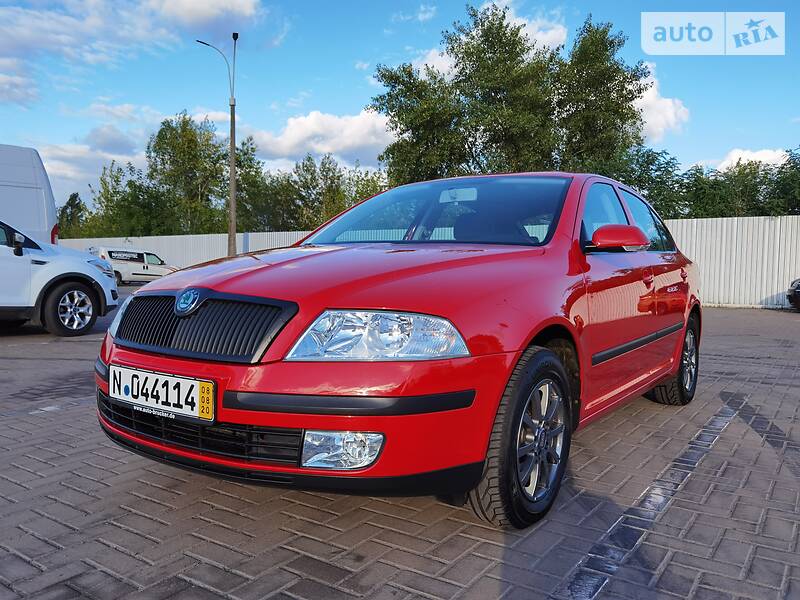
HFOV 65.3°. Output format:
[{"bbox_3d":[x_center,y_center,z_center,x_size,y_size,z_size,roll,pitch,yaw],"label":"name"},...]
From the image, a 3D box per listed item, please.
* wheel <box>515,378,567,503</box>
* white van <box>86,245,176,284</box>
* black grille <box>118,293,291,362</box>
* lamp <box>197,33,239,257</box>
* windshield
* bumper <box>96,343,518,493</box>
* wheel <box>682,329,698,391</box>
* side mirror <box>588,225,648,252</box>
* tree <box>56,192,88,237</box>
[{"bbox_3d":[0.437,0.476,2.172,0.170,0.415,0.415,3,3,35],"label":"wheel"},{"bbox_3d":[-13.290,-1.655,31.730,1.830,1.870,4.390,3,3,40],"label":"white van"},{"bbox_3d":[-0.655,0.080,1.940,0.850,0.205,0.150,3,3,35],"label":"black grille"},{"bbox_3d":[-8.314,-6.358,28.552,1.950,11.700,1.200,1,2,0],"label":"lamp"},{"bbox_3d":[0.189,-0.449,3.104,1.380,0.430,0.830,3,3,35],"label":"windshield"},{"bbox_3d":[-0.551,0.340,2.106,1.750,0.430,0.610,3,3,35],"label":"bumper"},{"bbox_3d":[1.914,0.414,4.285,0.170,0.415,0.415,3,3,35],"label":"wheel"},{"bbox_3d":[0.916,-0.254,2.597,0.220,0.125,0.150,3,3,35],"label":"side mirror"},{"bbox_3d":[-31.319,-6.312,59.828,3.400,8.100,3.400,1,2,0],"label":"tree"}]

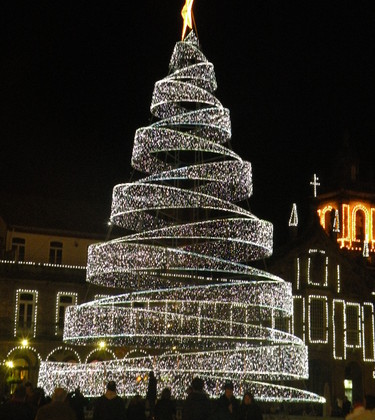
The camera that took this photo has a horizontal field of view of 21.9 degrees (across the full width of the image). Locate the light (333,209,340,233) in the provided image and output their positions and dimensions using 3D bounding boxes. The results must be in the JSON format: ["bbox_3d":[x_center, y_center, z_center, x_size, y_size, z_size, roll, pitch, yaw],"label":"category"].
[{"bbox_3d":[13.240,0.933,86.000,0.520,2.100,0.520,7,-13,-31],"label":"light"}]

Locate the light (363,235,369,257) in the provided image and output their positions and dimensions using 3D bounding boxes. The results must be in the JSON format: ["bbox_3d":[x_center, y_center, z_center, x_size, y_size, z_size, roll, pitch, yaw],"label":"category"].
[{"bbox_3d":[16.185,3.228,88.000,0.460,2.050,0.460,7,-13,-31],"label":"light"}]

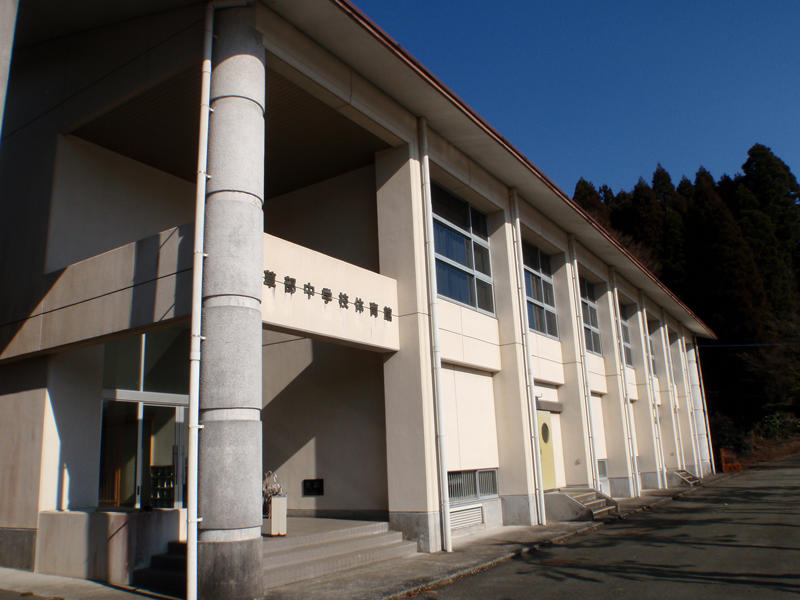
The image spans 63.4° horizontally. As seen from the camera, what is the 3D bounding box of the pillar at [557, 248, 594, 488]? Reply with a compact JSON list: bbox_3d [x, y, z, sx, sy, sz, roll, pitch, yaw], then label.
[{"bbox_3d":[4.950,2.169,18.982,0.759,7.394,0.713,-11,-16,32],"label":"pillar"}]

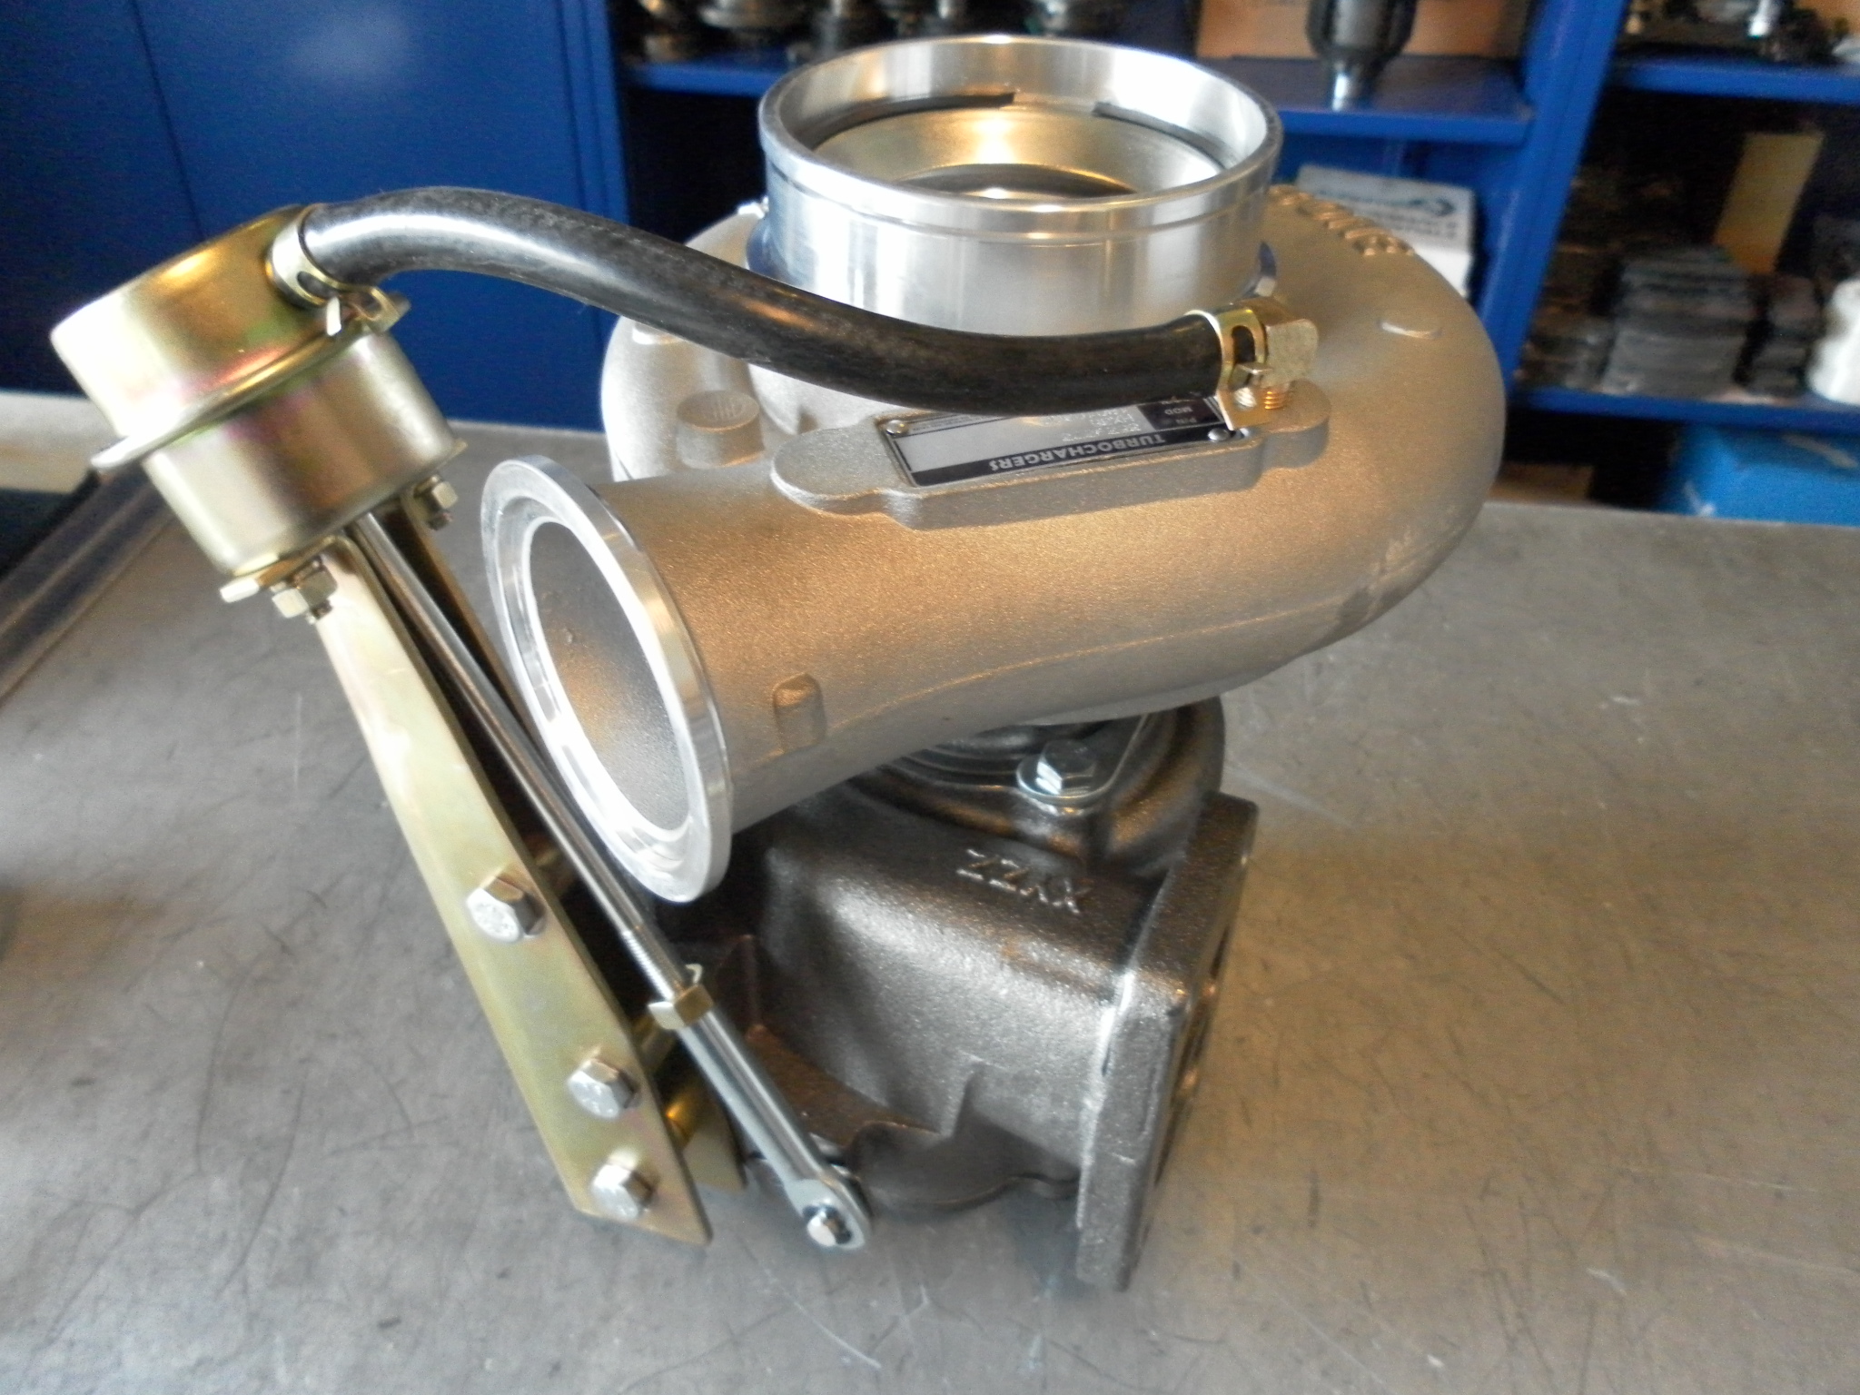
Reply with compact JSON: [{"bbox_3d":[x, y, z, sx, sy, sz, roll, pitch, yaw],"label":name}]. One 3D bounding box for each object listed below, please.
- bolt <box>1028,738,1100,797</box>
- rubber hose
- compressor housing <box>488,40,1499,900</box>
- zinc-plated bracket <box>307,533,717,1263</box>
[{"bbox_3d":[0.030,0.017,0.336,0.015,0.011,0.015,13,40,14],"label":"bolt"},{"bbox_3d":[-0.023,-0.062,0.250,0.161,0.043,0.031,-1,39,-3],"label":"rubber hose"},{"bbox_3d":[0.013,-0.070,0.324,0.227,0.105,0.204,-23,45,-27],"label":"compressor housing"},{"bbox_3d":[-0.085,0.052,0.297,0.048,0.189,0.016,5,38,28],"label":"zinc-plated bracket"}]

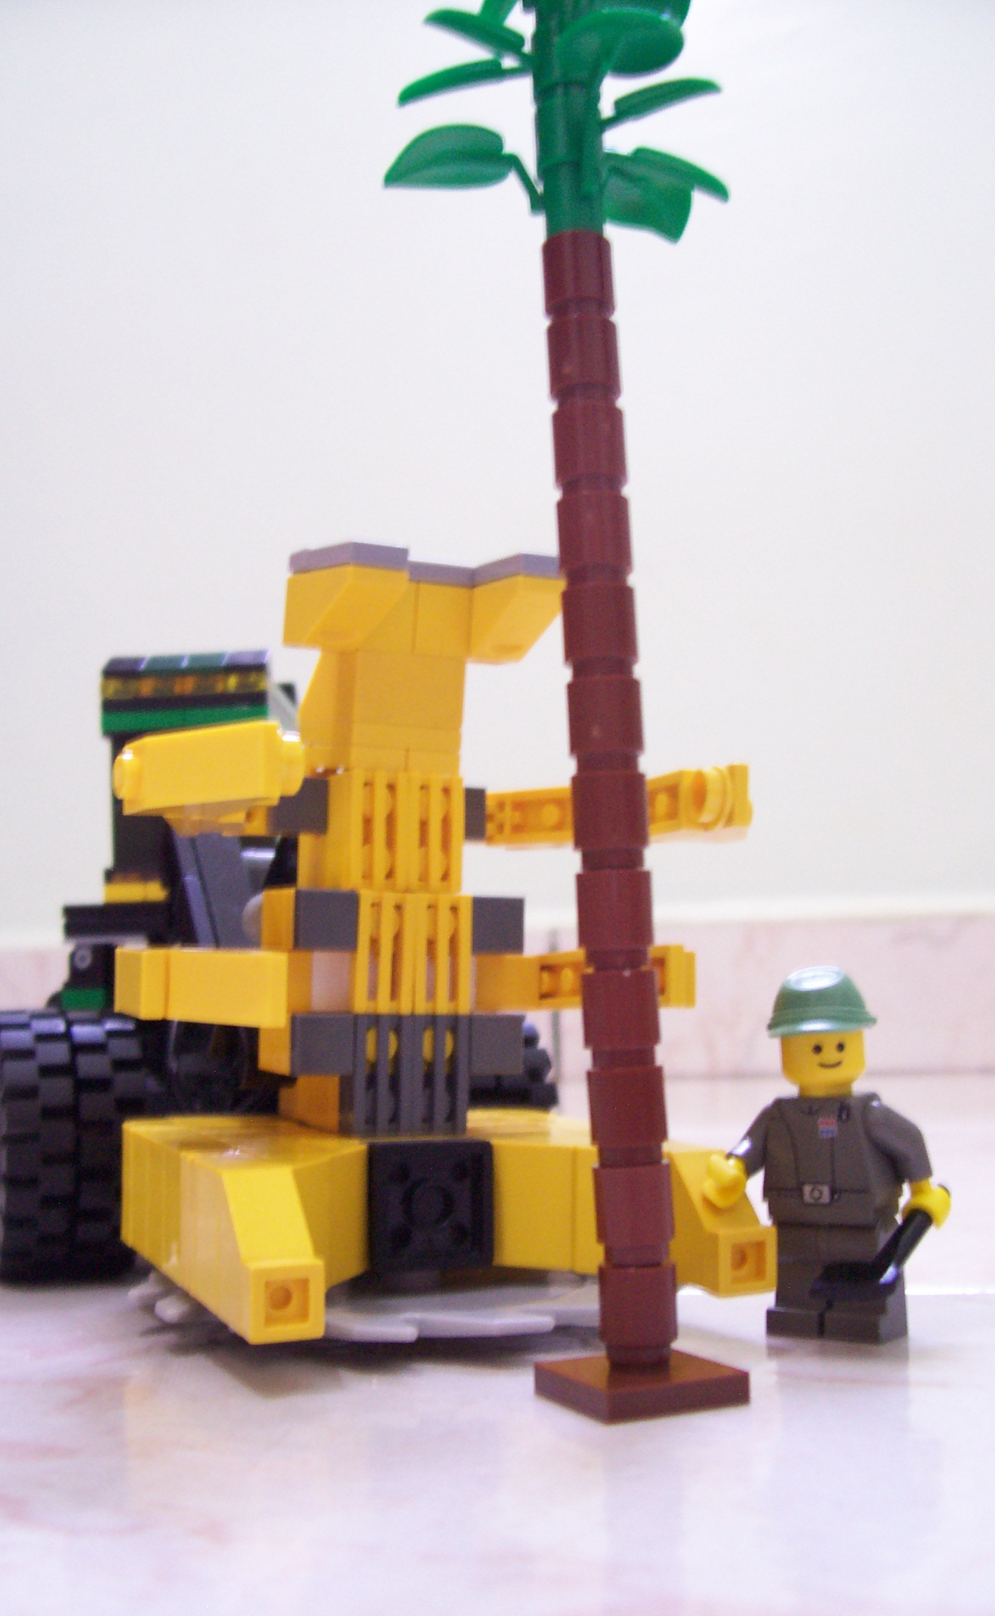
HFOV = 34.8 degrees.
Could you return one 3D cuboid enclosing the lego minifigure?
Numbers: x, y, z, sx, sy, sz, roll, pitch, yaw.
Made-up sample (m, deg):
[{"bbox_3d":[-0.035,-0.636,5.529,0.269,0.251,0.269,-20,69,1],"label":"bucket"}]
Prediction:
[{"bbox_3d":[0.041,0.042,0.196,0.026,0.044,0.018,-7,-10,36],"label":"lego minifigure"}]

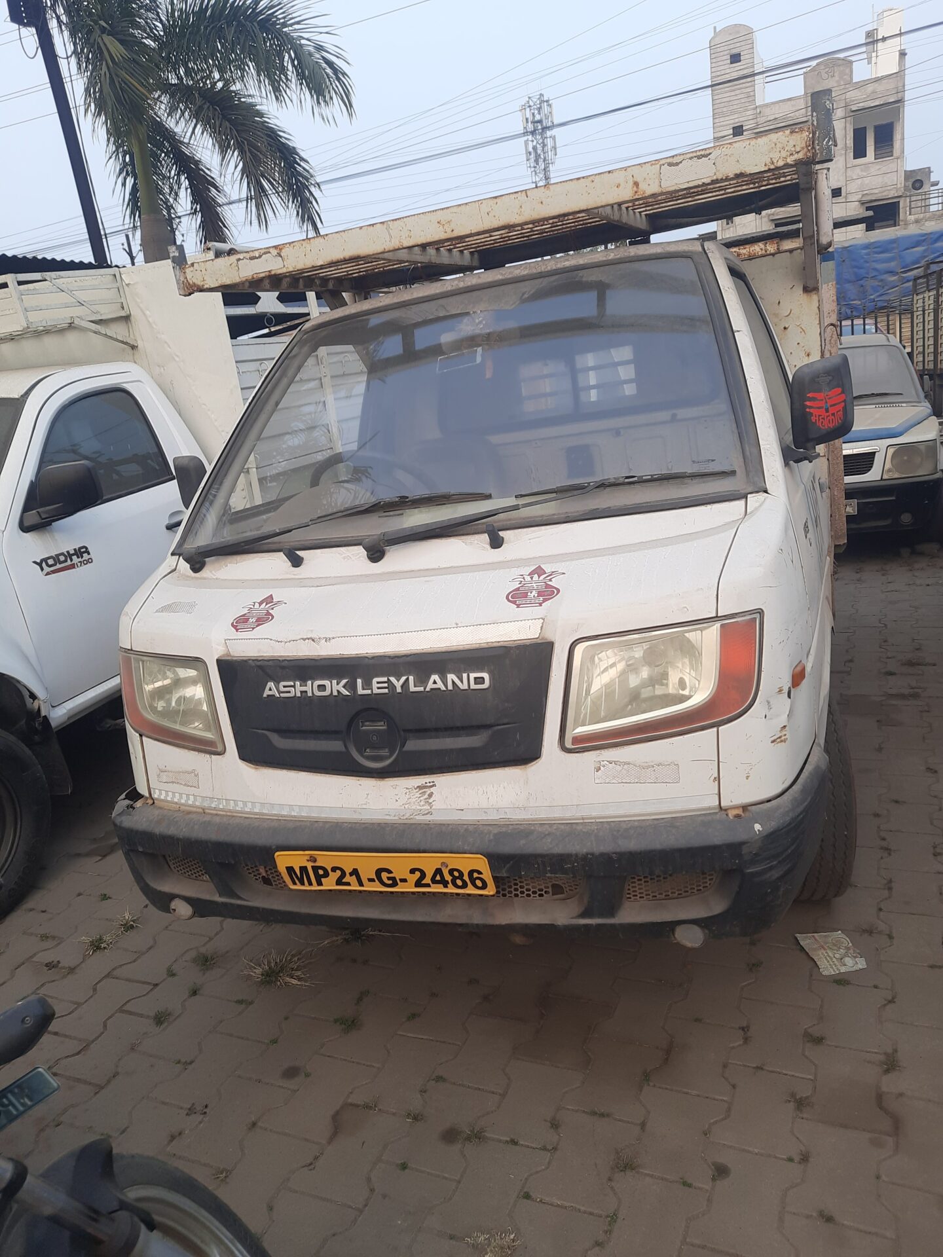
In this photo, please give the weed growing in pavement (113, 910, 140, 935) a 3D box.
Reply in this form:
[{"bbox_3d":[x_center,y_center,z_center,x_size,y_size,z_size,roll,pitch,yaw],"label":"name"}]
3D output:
[{"bbox_3d":[-0.945,0.807,2.492,0.068,0.045,0.060,-14,16,-24],"label":"weed growing in pavement"}]

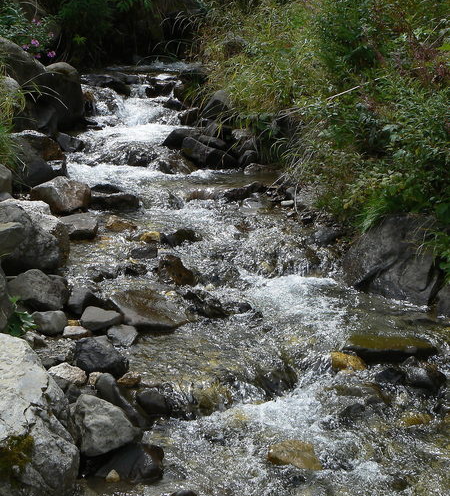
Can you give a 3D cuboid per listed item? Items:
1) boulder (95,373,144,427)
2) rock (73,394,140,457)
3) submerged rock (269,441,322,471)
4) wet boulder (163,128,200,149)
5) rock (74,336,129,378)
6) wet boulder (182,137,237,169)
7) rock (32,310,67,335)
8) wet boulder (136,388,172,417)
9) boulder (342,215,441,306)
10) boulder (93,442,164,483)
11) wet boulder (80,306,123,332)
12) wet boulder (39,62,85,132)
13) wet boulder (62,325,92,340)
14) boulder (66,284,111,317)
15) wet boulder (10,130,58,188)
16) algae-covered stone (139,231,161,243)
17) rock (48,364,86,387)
[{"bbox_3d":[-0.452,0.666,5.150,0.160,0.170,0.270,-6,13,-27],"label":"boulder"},{"bbox_3d":[-0.469,0.706,4.700,0.248,0.205,0.211,0,12,0],"label":"rock"},{"bbox_3d":[0.282,0.845,4.752,0.209,0.100,0.146,0,12,0],"label":"submerged rock"},{"bbox_3d":[-0.308,-0.813,8.801,0.309,0.148,0.207,0,12,0],"label":"wet boulder"},{"bbox_3d":[-0.665,0.585,6.300,0.299,0.200,0.250,0,12,0],"label":"rock"},{"bbox_3d":[-0.109,-0.686,8.450,0.381,0.216,0.266,0,12,0],"label":"wet boulder"},{"bbox_3d":[-1.035,0.439,6.950,0.200,0.135,0.175,0,12,0],"label":"rock"},{"bbox_3d":[-0.305,0.669,5.100,0.160,0.120,0.140,0,12,0],"label":"wet boulder"},{"bbox_3d":[0.901,0.063,6.400,0.483,0.478,0.362,0,12,0],"label":"boulder"},{"bbox_3d":[-0.377,0.855,4.652,0.267,0.113,0.213,0,12,0],"label":"boulder"},{"bbox_3d":[-0.728,0.422,6.950,0.248,0.140,0.200,0,12,0],"label":"wet boulder"},{"bbox_3d":[-1.665,-1.532,12.000,0.468,0.690,0.500,0,12,0],"label":"wet boulder"},{"bbox_3d":[-0.845,0.484,6.750,0.172,0.080,0.130,0,12,0],"label":"wet boulder"},{"bbox_3d":[-0.845,0.325,7.300,0.273,0.175,0.240,0,12,0],"label":"boulder"},{"bbox_3d":[-1.568,-0.712,9.700,0.420,0.400,0.400,0,12,0],"label":"wet boulder"},{"bbox_3d":[-0.554,-0.075,8.652,0.161,0.085,0.140,0,12,0],"label":"algae-covered stone"},{"bbox_3d":[-0.722,0.584,5.400,0.175,0.100,0.140,0,12,0],"label":"rock"}]

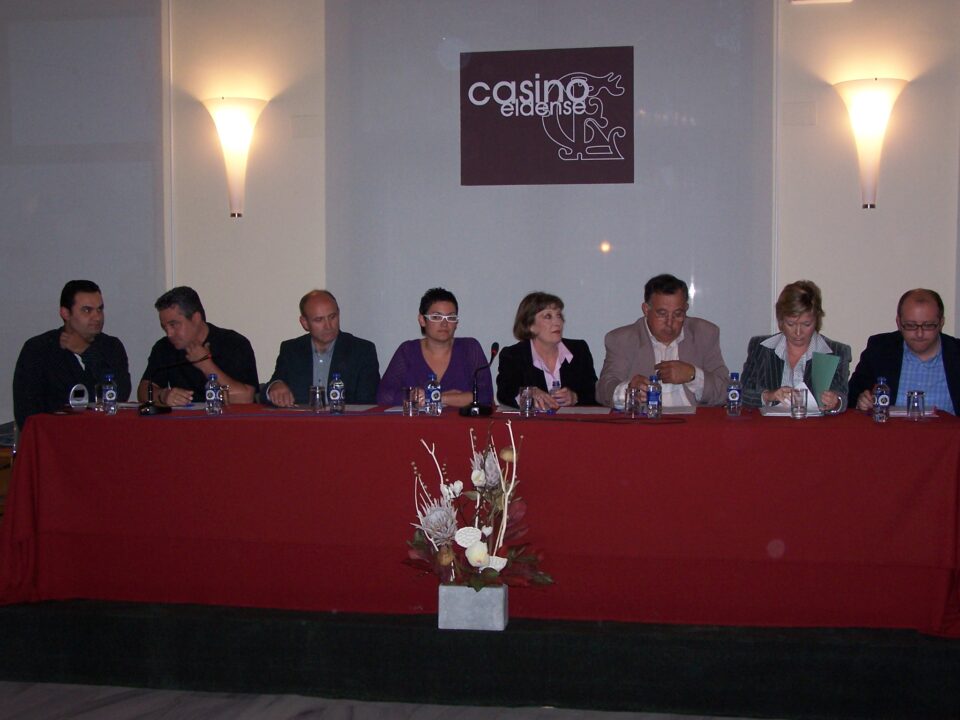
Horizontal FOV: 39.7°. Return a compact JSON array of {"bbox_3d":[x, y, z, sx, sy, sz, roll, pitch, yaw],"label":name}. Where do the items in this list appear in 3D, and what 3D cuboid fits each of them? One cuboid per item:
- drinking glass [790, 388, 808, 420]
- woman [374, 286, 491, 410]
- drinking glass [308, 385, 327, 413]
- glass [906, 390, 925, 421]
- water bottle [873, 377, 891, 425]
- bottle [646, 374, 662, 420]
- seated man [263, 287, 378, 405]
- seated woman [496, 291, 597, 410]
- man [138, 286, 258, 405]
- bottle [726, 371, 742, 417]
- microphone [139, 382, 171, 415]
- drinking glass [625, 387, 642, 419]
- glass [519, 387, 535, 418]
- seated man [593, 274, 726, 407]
[{"bbox_3d":[1.243,0.170,5.177,0.066,0.117,0.066,0,2,10],"label":"drinking glass"},{"bbox_3d":[-0.198,0.327,5.818,0.500,1.280,0.780,0,3,5],"label":"woman"},{"bbox_3d":[-0.664,0.160,5.437,0.067,0.114,0.067,0,2,10],"label":"drinking glass"},{"bbox_3d":[1.677,0.173,5.124,0.067,0.114,0.067,0,2,10],"label":"glass"},{"bbox_3d":[1.556,0.151,5.160,0.061,0.174,0.061,0,3,9],"label":"water bottle"},{"bbox_3d":[0.705,0.143,5.375,0.061,0.174,0.061,0,3,9],"label":"bottle"},{"bbox_3d":[-0.719,0.324,6.000,0.540,1.270,0.780,0,2,7],"label":"seated man"},{"bbox_3d":[0.295,0.339,5.749,0.460,1.261,0.780,0,3,0],"label":"seated woman"},{"bbox_3d":[-1.291,0.314,6.106,0.570,1.280,0.800,1,3,16],"label":"man"},{"bbox_3d":[1.027,0.142,5.371,0.061,0.174,0.061,0,3,9],"label":"bottle"},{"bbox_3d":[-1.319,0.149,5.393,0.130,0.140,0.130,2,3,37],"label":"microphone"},{"bbox_3d":[0.615,0.173,5.336,0.064,0.117,0.064,0,3,9],"label":"drinking glass"},{"bbox_3d":[0.185,0.167,5.241,0.066,0.116,0.066,0,2,10],"label":"glass"},{"bbox_3d":[0.781,0.311,5.700,0.600,1.320,0.800,0,2,10],"label":"seated man"}]

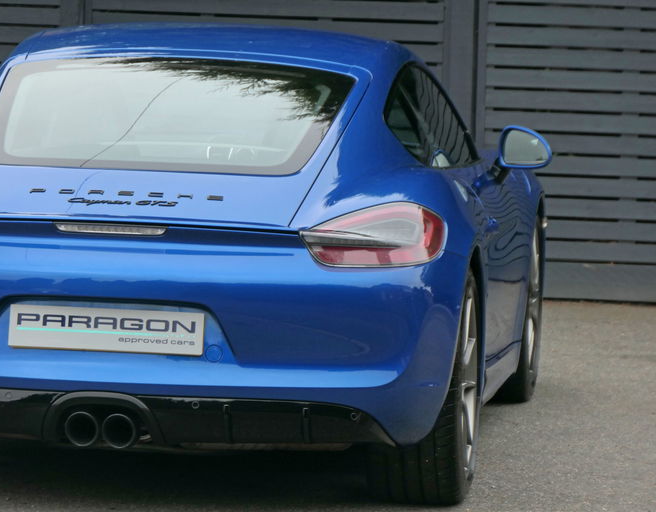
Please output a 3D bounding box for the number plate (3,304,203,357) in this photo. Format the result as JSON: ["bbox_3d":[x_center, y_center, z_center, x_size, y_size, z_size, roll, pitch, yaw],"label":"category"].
[{"bbox_3d":[-0.587,0.197,12.853,0.520,0.112,0.015,2,-2,7],"label":"number plate"}]

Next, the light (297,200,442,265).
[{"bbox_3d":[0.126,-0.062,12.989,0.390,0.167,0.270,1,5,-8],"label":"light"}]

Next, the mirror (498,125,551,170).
[{"bbox_3d":[0.620,-0.342,15.149,0.165,0.140,0.120,3,5,13],"label":"mirror"}]

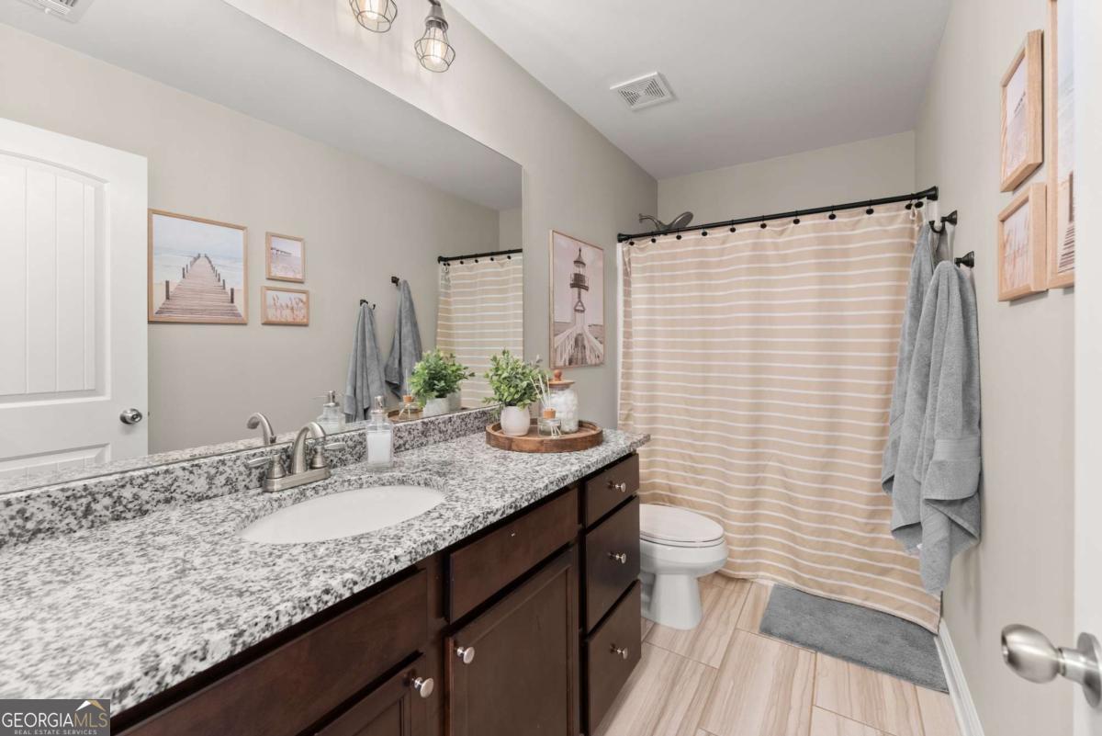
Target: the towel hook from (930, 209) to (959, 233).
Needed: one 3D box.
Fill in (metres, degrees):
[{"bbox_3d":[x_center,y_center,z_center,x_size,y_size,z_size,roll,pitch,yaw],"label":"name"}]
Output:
[{"bbox_3d":[1.437,-0.538,1.569,0.079,0.076,0.091,1,2,33],"label":"towel hook"}]

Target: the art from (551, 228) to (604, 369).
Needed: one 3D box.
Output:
[{"bbox_3d":[0.158,-0.356,2.360,0.024,0.677,0.561,1,2,33],"label":"art"}]

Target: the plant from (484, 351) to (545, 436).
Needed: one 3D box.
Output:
[{"bbox_3d":[-0.133,0.097,1.655,0.207,0.303,0.207,0,2,0],"label":"plant"}]

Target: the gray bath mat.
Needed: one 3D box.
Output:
[{"bbox_3d":[1.261,1.097,1.821,0.600,0.018,0.430,2,4,34],"label":"gray bath mat"}]

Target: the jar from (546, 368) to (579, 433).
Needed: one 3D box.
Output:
[{"bbox_3d":[0.035,0.134,1.737,0.146,0.232,0.146,0,2,0],"label":"jar"}]

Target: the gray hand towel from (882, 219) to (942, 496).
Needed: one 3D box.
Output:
[{"bbox_3d":[1.350,-0.030,1.572,0.180,0.940,0.280,2,4,34],"label":"gray hand towel"}]

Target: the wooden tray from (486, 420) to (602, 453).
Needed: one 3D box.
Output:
[{"bbox_3d":[-0.024,0.242,1.597,0.420,0.040,0.420,0,3,0],"label":"wooden tray"}]

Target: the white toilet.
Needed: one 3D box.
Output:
[{"bbox_3d":[0.459,0.761,2.142,0.757,0.757,0.424,1,2,33],"label":"white toilet"}]

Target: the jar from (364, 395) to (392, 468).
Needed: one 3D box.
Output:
[{"bbox_3d":[-0.495,0.183,1.240,0.075,0.200,0.085,-2,4,-32],"label":"jar"}]

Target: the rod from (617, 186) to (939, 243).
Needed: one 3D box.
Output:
[{"bbox_3d":[1.054,-0.785,2.297,1.510,0.060,0.060,2,4,34],"label":"rod"}]

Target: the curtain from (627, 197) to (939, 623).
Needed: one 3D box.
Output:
[{"bbox_3d":[1.071,0.164,2.311,1.505,1.858,0.162,1,2,33],"label":"curtain"}]

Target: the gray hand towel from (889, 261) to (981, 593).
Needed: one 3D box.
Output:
[{"bbox_3d":[1.227,0.169,1.374,0.182,1.010,0.242,1,2,33],"label":"gray hand towel"}]

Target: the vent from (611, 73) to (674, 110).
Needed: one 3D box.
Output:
[{"bbox_3d":[0.453,-1.342,2.098,0.240,0.025,0.260,2,4,34],"label":"vent"}]

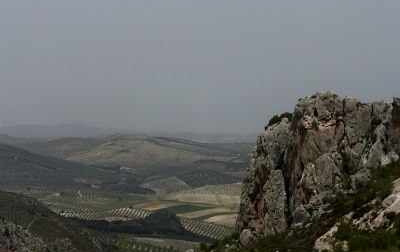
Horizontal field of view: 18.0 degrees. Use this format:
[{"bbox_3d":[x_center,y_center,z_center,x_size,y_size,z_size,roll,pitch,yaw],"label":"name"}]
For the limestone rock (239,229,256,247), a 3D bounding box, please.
[{"bbox_3d":[3.206,7.525,85.000,1.210,1.240,1.100,0,0,0],"label":"limestone rock"}]

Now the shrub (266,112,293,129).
[{"bbox_3d":[5.681,-0.393,90.000,1.860,1.170,1.400,0,0,0],"label":"shrub"}]

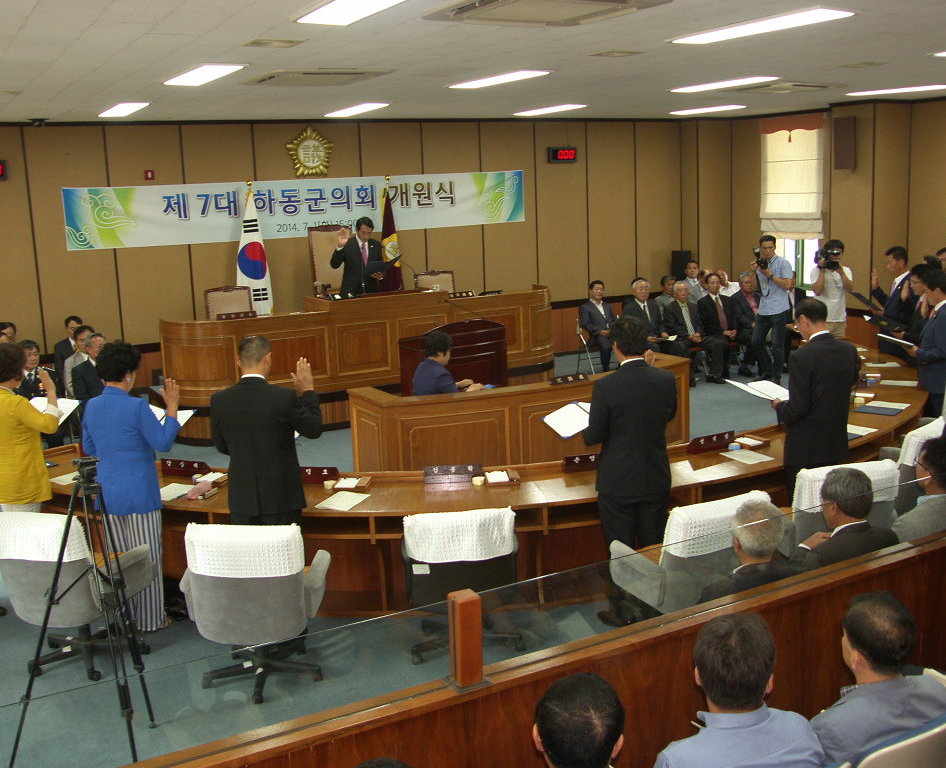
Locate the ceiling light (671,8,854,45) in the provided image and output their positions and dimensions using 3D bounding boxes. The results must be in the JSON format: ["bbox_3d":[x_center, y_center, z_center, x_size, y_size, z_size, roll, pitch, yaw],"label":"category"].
[{"bbox_3d":[1.676,-2.113,6.099,0.290,0.060,1.240,-8,12,-28],"label":"ceiling light"}]

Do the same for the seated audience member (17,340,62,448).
[{"bbox_3d":[-3.648,0.259,8.777,0.500,1.280,0.720,-10,13,-36],"label":"seated audience member"}]

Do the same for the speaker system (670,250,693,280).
[{"bbox_3d":[3.073,-1.691,15.224,0.320,0.550,0.300,0,11,10],"label":"speaker system"}]

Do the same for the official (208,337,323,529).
[{"bbox_3d":[-1.142,0.608,5.700,0.600,1.730,0.460,-1,11,4],"label":"official"}]

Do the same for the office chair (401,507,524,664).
[{"bbox_3d":[-0.050,1.023,5.650,0.620,0.860,0.640,-4,11,-7],"label":"office chair"}]

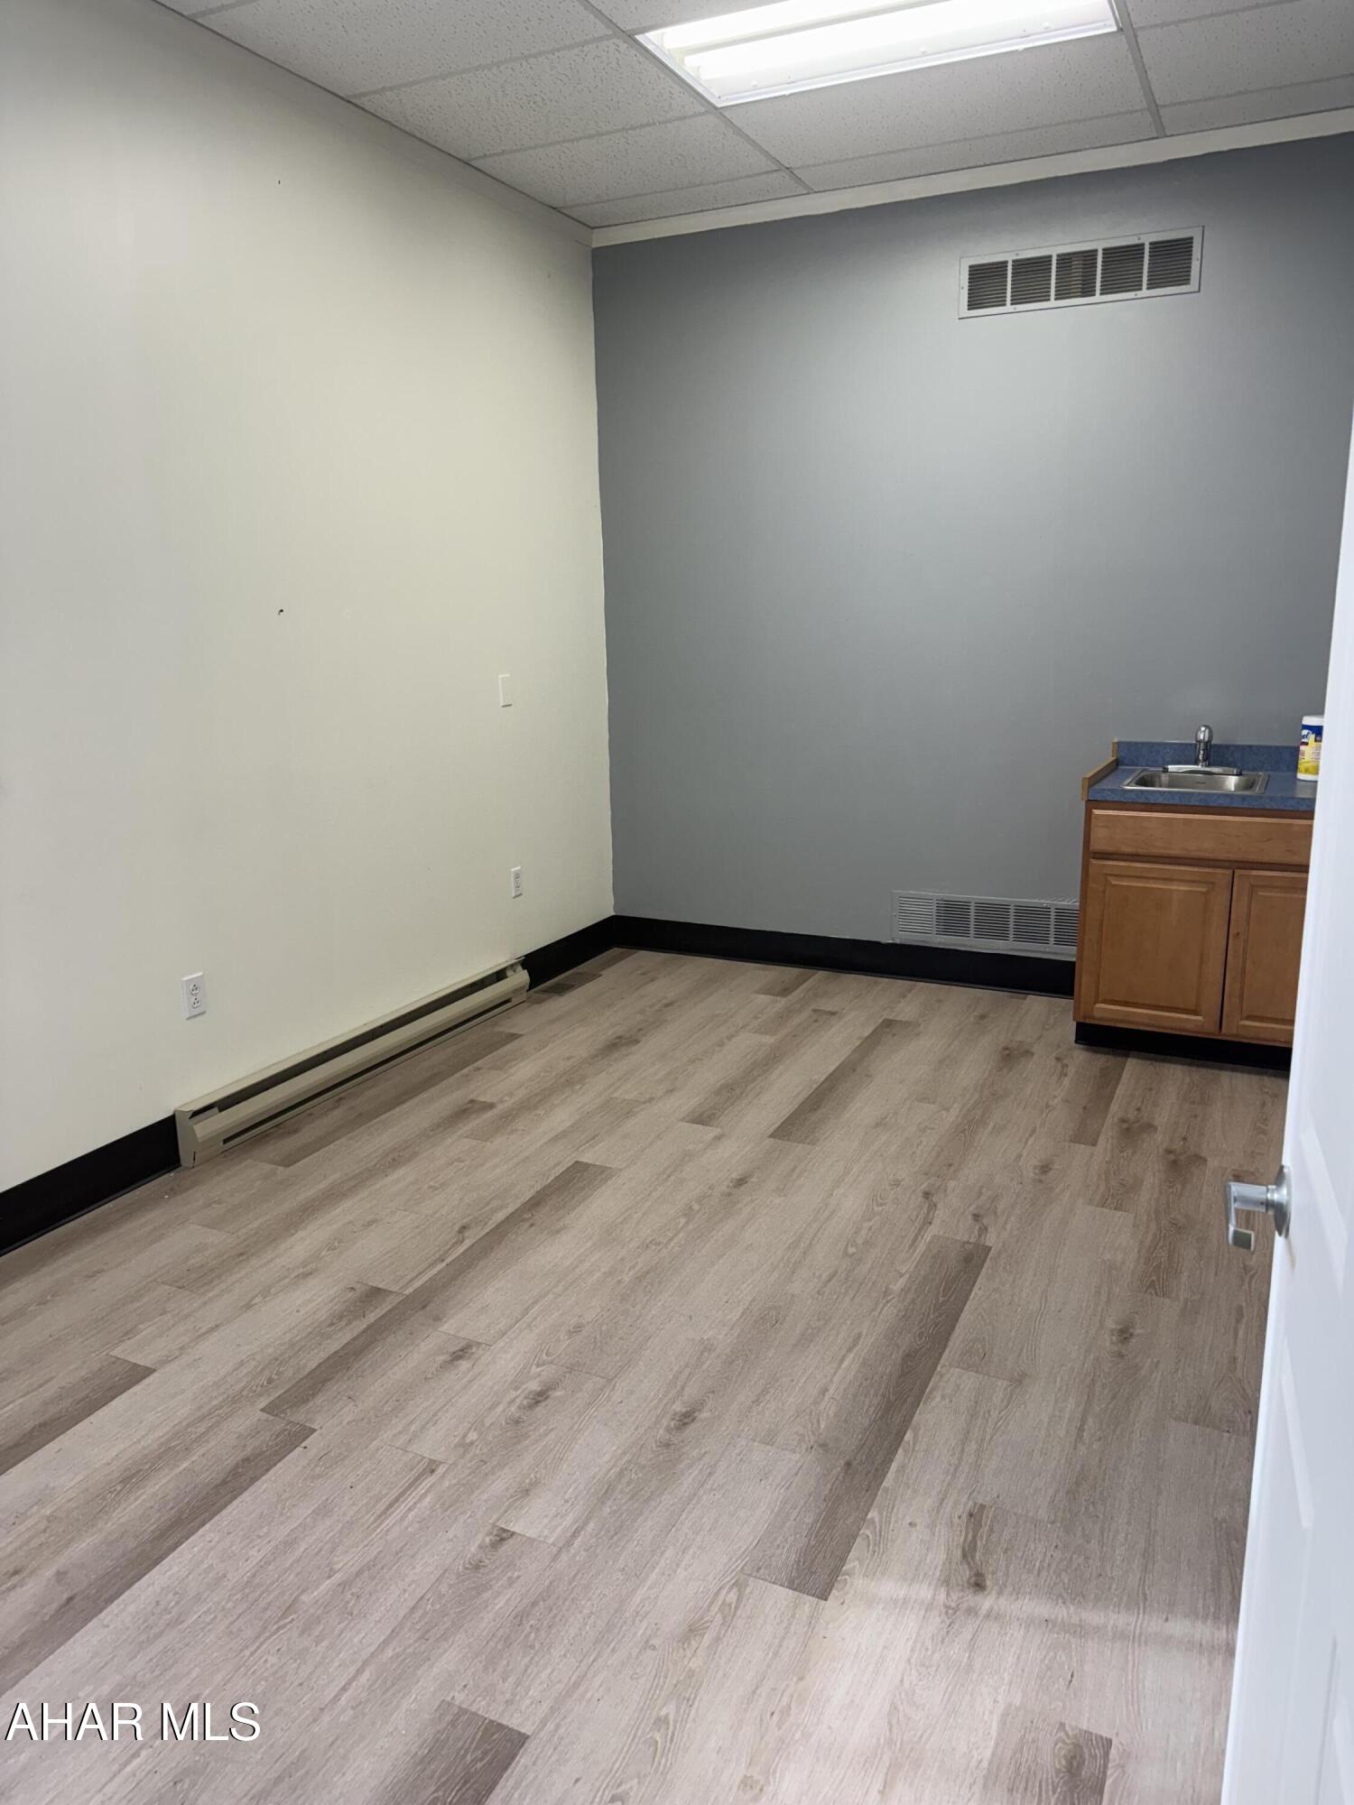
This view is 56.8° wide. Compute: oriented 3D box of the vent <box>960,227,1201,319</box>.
[{"bbox_3d":[1.372,-2.163,4.308,0.804,0.199,0.025,6,15,25],"label":"vent"}]

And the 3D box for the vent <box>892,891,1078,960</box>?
[{"bbox_3d":[1.242,0.100,4.924,0.812,0.212,0.025,6,15,25],"label":"vent"}]

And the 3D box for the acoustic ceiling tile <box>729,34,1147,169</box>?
[{"bbox_3d":[0.796,-2.461,3.868,1.219,0.020,0.610,6,15,25],"label":"acoustic ceiling tile"}]

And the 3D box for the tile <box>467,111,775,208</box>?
[{"bbox_3d":[-0.168,-2.557,4.326,0.924,0.020,0.610,6,15,25],"label":"tile"}]

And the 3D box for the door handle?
[{"bbox_3d":[0.578,0.307,1.251,0.060,0.072,0.145,4,14,20],"label":"door handle"}]

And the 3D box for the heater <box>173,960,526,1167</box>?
[{"bbox_3d":[-0.989,0.474,4.237,0.065,0.158,1.730,6,15,25],"label":"heater"}]

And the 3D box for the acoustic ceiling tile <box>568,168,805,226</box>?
[{"bbox_3d":[0.027,-2.651,4.715,0.924,0.020,0.281,6,15,25],"label":"acoustic ceiling tile"}]

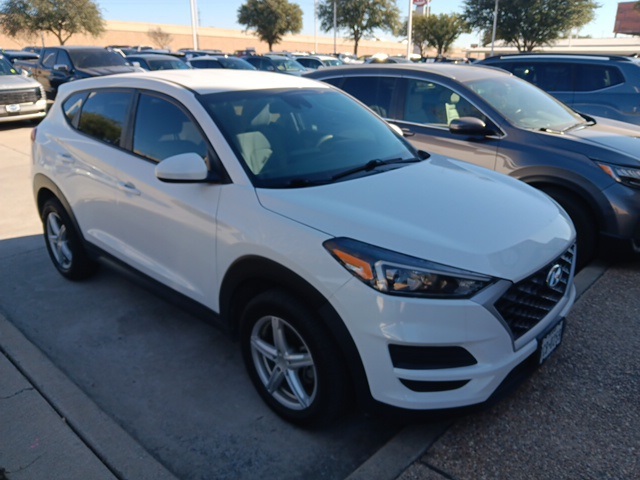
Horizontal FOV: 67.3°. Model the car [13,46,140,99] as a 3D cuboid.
[{"bbox_3d":[-7.500,-5.150,15.300,5.850,1.950,2.120,16,25,39],"label":"car"}]

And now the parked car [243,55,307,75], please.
[{"bbox_3d":[-1.794,-6.833,20.003,4.650,1.500,1.840,17,26,40],"label":"parked car"}]

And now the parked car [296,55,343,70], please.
[{"bbox_3d":[0.240,-8.550,24.500,4.600,1.680,1.880,16,25,39],"label":"parked car"}]

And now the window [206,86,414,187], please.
[{"bbox_3d":[0.024,-0.673,2.923,1.410,0.140,0.830,-19,59,-44],"label":"window"}]

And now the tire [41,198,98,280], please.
[{"bbox_3d":[-2.106,-0.005,4.065,0.690,0.690,0.225,16,25,39],"label":"tire"}]

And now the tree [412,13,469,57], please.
[{"bbox_3d":[12.039,-20.245,48.993,5.400,5.331,5.400,0,20,0],"label":"tree"}]

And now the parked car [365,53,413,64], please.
[{"bbox_3d":[3.766,-9.084,25.623,4.650,1.500,1.840,17,26,40],"label":"parked car"}]

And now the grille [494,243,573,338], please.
[{"bbox_3d":[1.054,0.215,2.265,0.150,0.310,0.860,16,25,39],"label":"grille"}]

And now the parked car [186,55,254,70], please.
[{"bbox_3d":[-3.684,-6.144,18.142,4.750,1.460,1.840,17,26,40],"label":"parked car"}]

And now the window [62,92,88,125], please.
[{"bbox_3d":[-1.931,-1.045,3.773,0.460,0.250,0.060,16,4,43],"label":"window"}]

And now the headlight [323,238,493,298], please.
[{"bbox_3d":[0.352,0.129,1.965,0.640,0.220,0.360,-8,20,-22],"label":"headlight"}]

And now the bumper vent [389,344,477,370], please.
[{"bbox_3d":[0.439,0.451,1.866,0.345,0.110,0.075,-2,19,-6],"label":"bumper vent"}]

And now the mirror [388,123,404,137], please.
[{"bbox_3d":[0.600,-0.811,3.701,0.150,0.160,0.230,16,25,39],"label":"mirror"}]

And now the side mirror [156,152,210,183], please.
[{"bbox_3d":[-0.676,-0.350,2.364,0.150,0.160,0.230,16,25,39],"label":"side mirror"}]

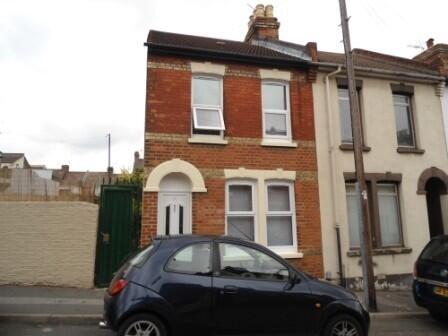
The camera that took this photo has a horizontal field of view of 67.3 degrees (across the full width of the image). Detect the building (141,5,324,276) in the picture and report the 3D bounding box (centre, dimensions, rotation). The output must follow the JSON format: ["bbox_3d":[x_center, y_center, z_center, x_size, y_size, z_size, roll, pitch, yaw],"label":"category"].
[{"bbox_3d":[-0.590,-1.456,12.170,4.360,9.920,8.100,2,-11,-12],"label":"building"}]

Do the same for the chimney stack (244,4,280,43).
[{"bbox_3d":[1.487,-5.395,13.380,0.930,1.820,1.680,2,-11,-12],"label":"chimney stack"}]

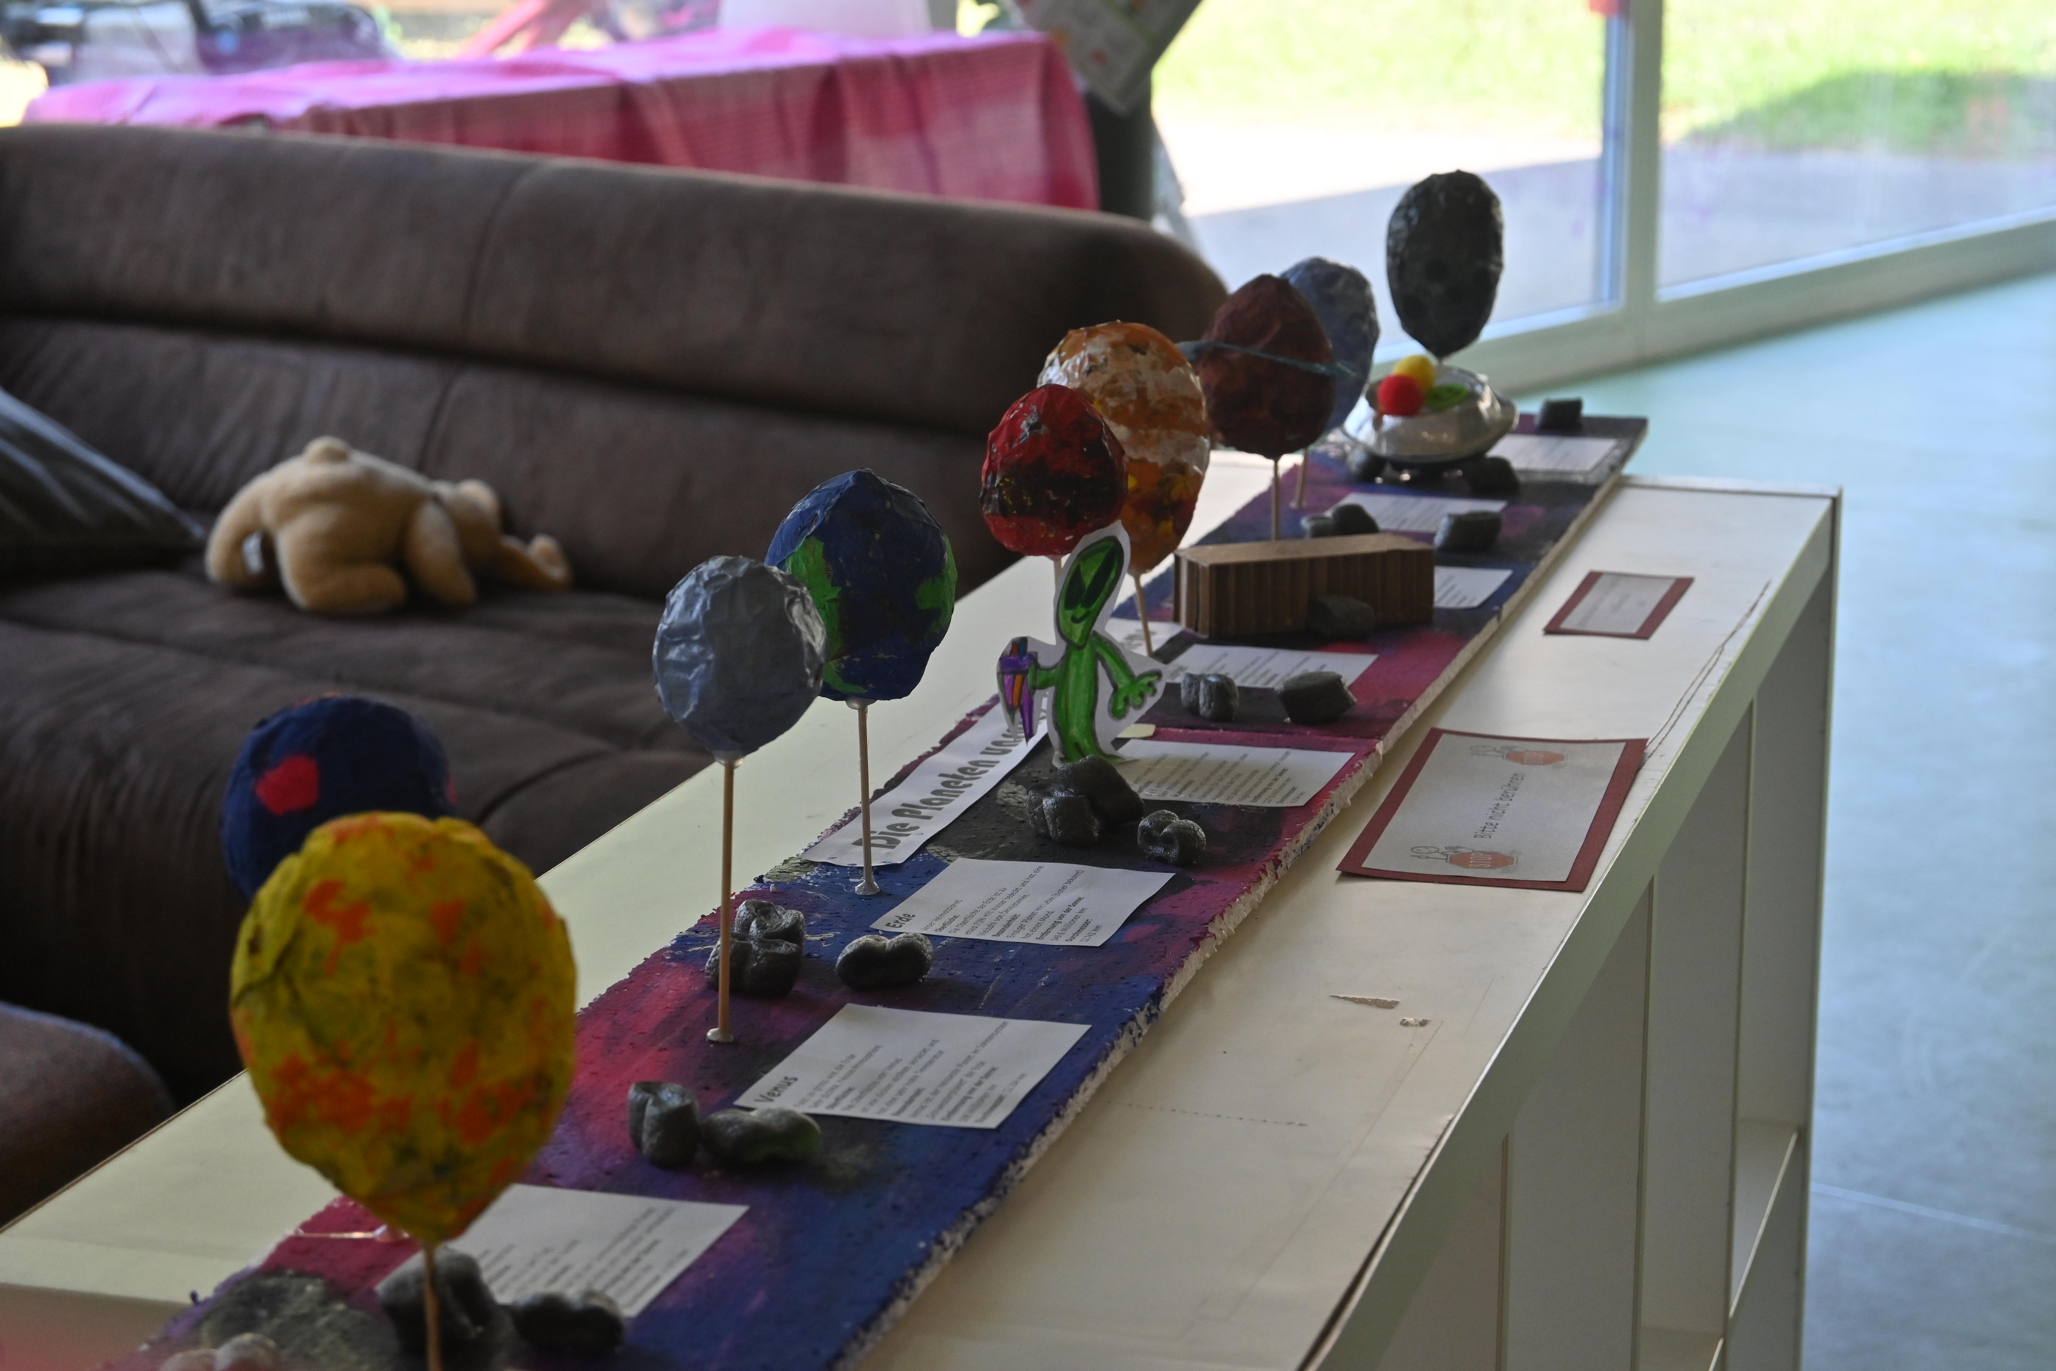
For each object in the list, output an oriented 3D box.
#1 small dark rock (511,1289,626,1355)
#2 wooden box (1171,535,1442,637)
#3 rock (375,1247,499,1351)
[{"bbox_3d":[-0.123,0.168,1.143,0.030,0.014,0.019,0,13,0],"label":"small dark rock"},{"bbox_3d":[0.133,-0.048,2.069,0.119,0.035,0.041,-5,14,-22],"label":"wooden box"},{"bbox_3d":[-0.158,0.163,1.145,0.031,0.022,0.025,0,13,0],"label":"rock"}]

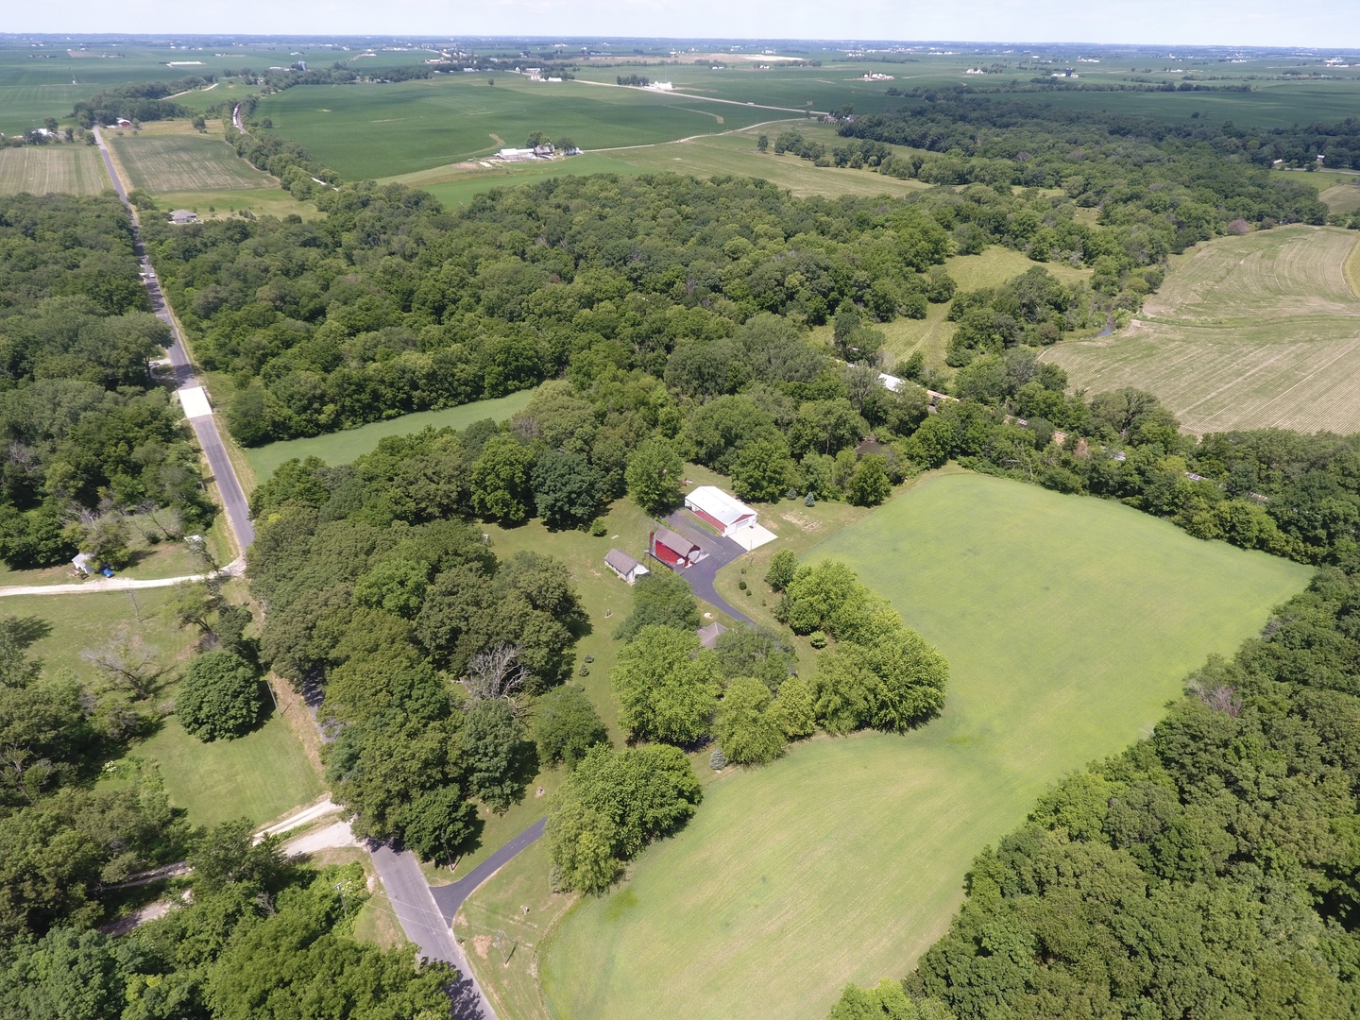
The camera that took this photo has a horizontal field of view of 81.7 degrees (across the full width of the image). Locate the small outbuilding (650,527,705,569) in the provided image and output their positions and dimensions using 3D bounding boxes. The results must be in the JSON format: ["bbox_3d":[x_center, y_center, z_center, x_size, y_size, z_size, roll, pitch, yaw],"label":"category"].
[{"bbox_3d":[-0.750,10.180,213.540,11.800,5.900,6.200,28,40,37],"label":"small outbuilding"}]

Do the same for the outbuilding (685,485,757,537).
[{"bbox_3d":[12.150,-0.660,232.460,11.500,5.260,19.850,-21,37,-31],"label":"outbuilding"}]

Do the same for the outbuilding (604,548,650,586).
[{"bbox_3d":[-14.060,14.290,208.310,6.800,4.100,10.500,-22,38,-32],"label":"outbuilding"}]

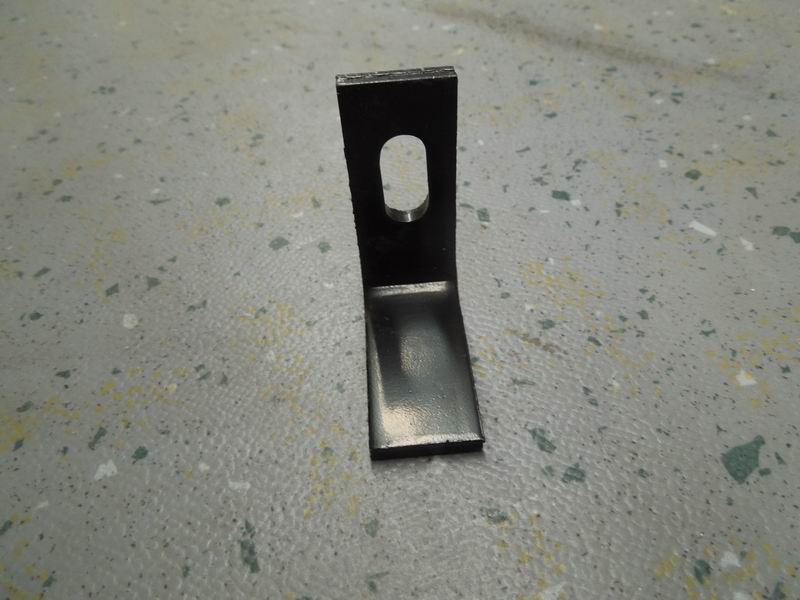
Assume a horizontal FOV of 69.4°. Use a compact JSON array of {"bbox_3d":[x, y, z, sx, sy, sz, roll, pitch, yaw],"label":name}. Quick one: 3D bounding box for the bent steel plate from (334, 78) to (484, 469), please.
[{"bbox_3d":[0.004,-0.007,0.157,0.032,0.077,0.068,-5,47,0],"label":"bent steel plate"}]

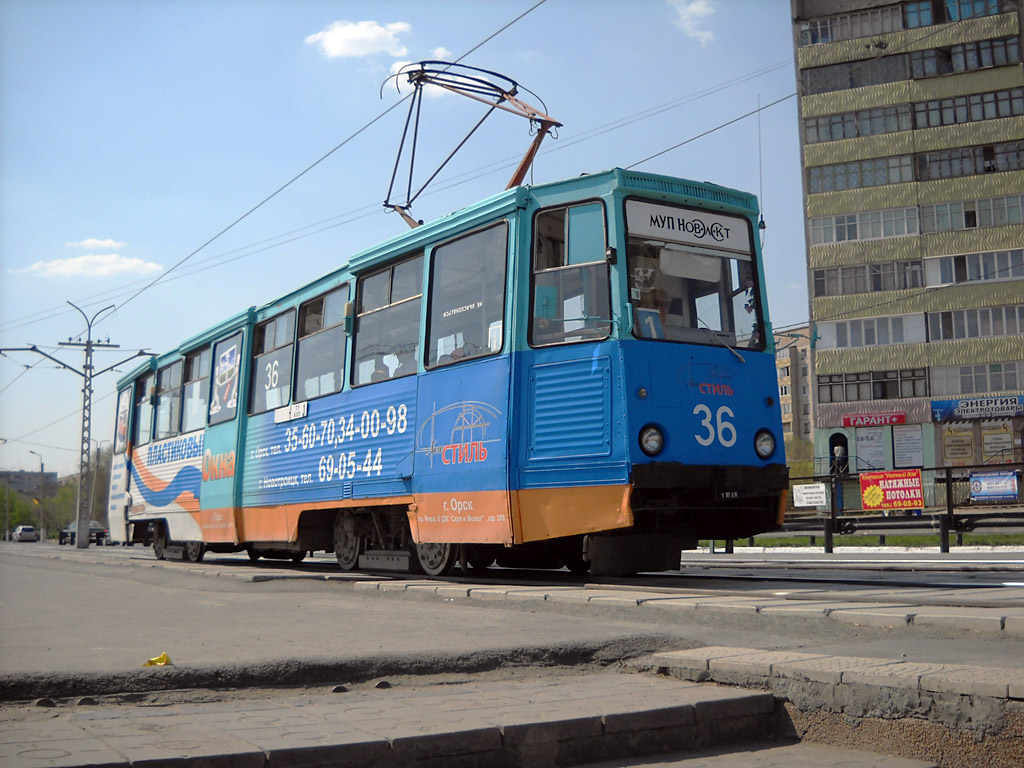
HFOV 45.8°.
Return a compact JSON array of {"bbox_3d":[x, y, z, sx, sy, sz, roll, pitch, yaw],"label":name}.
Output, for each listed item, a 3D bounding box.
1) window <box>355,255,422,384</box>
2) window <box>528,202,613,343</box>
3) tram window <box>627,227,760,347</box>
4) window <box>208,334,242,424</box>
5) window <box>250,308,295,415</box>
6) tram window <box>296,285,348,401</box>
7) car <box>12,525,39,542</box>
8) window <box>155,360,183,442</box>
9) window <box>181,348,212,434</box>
[{"bbox_3d":[-1.129,-0.568,11.108,0.060,1.086,1.467,6,-9,-30],"label":"window"},{"bbox_3d":[0.440,-0.832,9.119,0.635,1.071,0.060,-8,-12,26],"label":"window"},{"bbox_3d":[1.405,-0.689,9.285,1.252,0.823,0.060,3,-13,-30],"label":"tram window"},{"bbox_3d":[-3.542,-0.047,15.058,0.060,1.062,1.182,6,-9,-30],"label":"window"},{"bbox_3d":[-2.712,-0.226,13.793,0.060,1.086,1.371,6,-9,-30],"label":"window"},{"bbox_3d":[-1.957,-0.389,12.512,0.060,1.086,1.374,6,-9,-30],"label":"tram window"},{"bbox_3d":[-46.923,14.480,117.000,1.740,1.520,4.250,3,-8,-30],"label":"car"},{"bbox_3d":[-4.995,0.268,17.667,0.060,1.086,1.368,6,-9,-30],"label":"window"},{"bbox_3d":[-4.231,0.103,16.371,0.060,1.086,1.371,6,-9,-30],"label":"window"}]

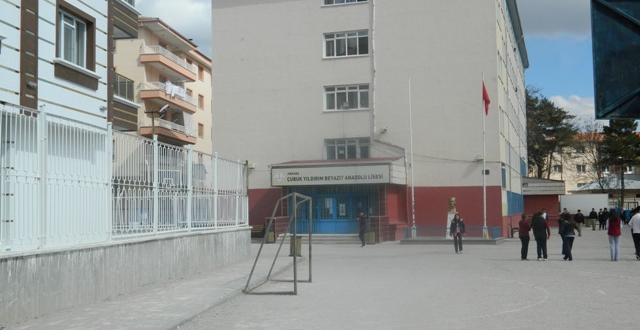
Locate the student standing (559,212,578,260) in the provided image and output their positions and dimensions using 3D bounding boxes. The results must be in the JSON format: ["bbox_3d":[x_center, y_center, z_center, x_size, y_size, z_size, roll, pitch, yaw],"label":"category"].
[{"bbox_3d":[8.081,2.330,24.700,0.500,1.600,0.380,-1,-3,12],"label":"student standing"}]

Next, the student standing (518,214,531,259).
[{"bbox_3d":[7.214,2.567,26.830,0.460,1.640,0.360,-2,-3,18],"label":"student standing"}]

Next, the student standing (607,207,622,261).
[{"bbox_3d":[9.386,2.251,24.200,0.500,1.650,0.320,-1,-3,6],"label":"student standing"}]

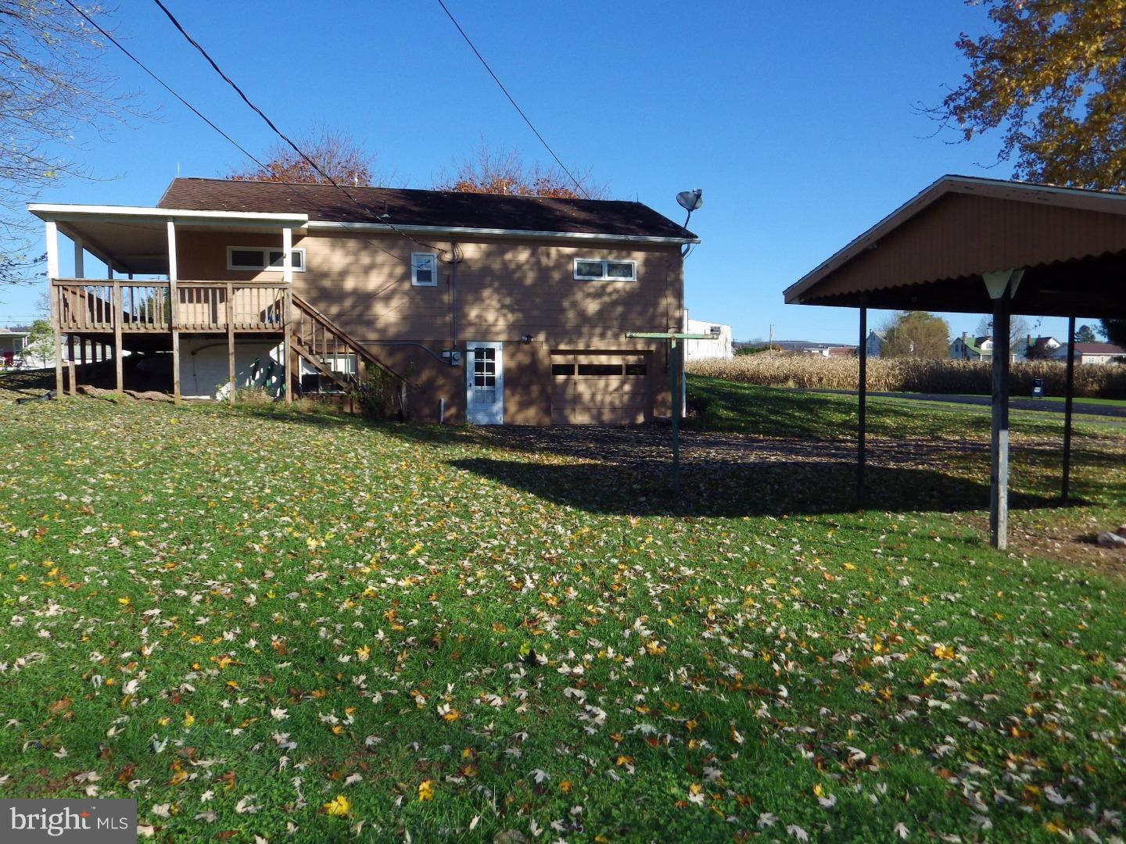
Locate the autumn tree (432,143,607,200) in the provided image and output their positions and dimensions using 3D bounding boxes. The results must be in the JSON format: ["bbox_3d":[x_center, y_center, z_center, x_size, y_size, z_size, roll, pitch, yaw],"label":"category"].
[{"bbox_3d":[-1.734,-6.955,36.793,8.500,9.411,8.500,-1,3,-17],"label":"autumn tree"}]

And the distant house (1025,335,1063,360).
[{"bbox_3d":[95.440,-13.497,175.000,9.000,7.537,9.000,-1,3,-12],"label":"distant house"}]

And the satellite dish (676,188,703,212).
[{"bbox_3d":[3.396,-5.943,23.548,0.740,0.600,0.480,-2,4,-30],"label":"satellite dish"}]

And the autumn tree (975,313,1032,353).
[{"bbox_3d":[95.247,-17.889,190.000,12.000,14.273,12.000,-1,3,0],"label":"autumn tree"}]

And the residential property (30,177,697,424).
[{"bbox_3d":[-4.702,-3.230,23.999,15.038,6.390,9.216,-1,3,-17],"label":"residential property"}]

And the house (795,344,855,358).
[{"bbox_3d":[62.785,-15.880,210.000,14.000,5.469,9.000,0,3,6],"label":"house"}]

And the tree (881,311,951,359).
[{"bbox_3d":[60.171,-13.597,150.000,11.500,10.817,11.000,-1,3,0],"label":"tree"}]

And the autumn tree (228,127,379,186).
[{"bbox_3d":[-9.993,-6.738,34.280,8.500,9.402,8.500,-1,3,-17],"label":"autumn tree"}]

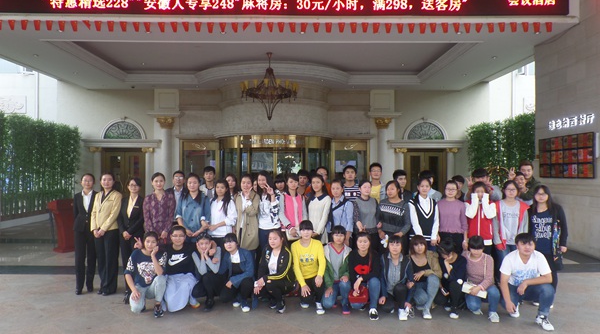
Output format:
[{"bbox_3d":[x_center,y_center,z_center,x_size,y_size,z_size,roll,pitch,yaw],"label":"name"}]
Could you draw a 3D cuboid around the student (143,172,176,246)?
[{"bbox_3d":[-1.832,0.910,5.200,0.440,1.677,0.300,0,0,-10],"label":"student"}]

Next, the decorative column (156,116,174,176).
[{"bbox_3d":[-4.704,0.015,14.100,0.600,3.602,0.600,0,0,0],"label":"decorative column"}]

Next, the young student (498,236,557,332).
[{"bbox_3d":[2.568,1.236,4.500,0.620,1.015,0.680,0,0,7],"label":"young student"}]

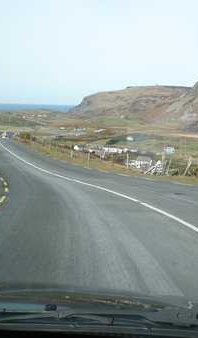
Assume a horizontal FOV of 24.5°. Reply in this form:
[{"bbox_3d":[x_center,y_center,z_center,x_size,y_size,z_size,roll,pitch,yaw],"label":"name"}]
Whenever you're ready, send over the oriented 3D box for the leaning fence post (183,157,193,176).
[{"bbox_3d":[4.936,-0.122,25.300,0.240,1.100,0.180,23,7,5],"label":"leaning fence post"}]

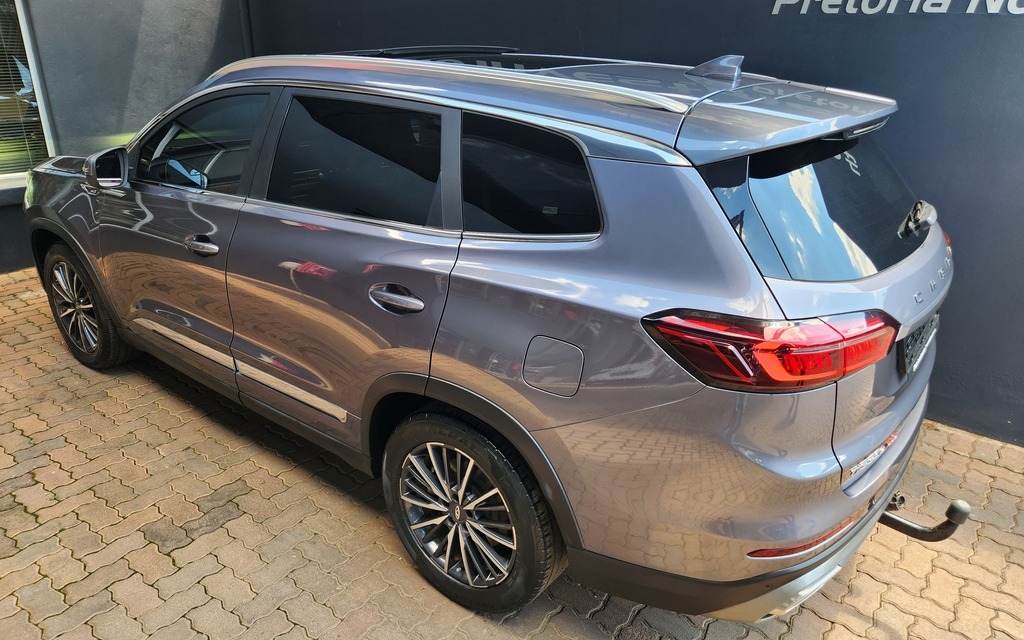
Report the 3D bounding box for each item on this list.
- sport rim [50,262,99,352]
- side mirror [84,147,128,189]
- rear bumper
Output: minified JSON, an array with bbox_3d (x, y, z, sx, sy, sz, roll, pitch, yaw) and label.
[{"bbox_3d":[-2.289,-0.084,3.709,0.503,0.503,0.185,17,26,33],"label":"sport rim"},{"bbox_3d":[-1.643,-0.611,2.755,0.136,0.162,0.177,15,25,29],"label":"side mirror"},{"bbox_3d":[0.964,0.356,2.331,0.700,0.510,1.860,17,26,33],"label":"rear bumper"}]

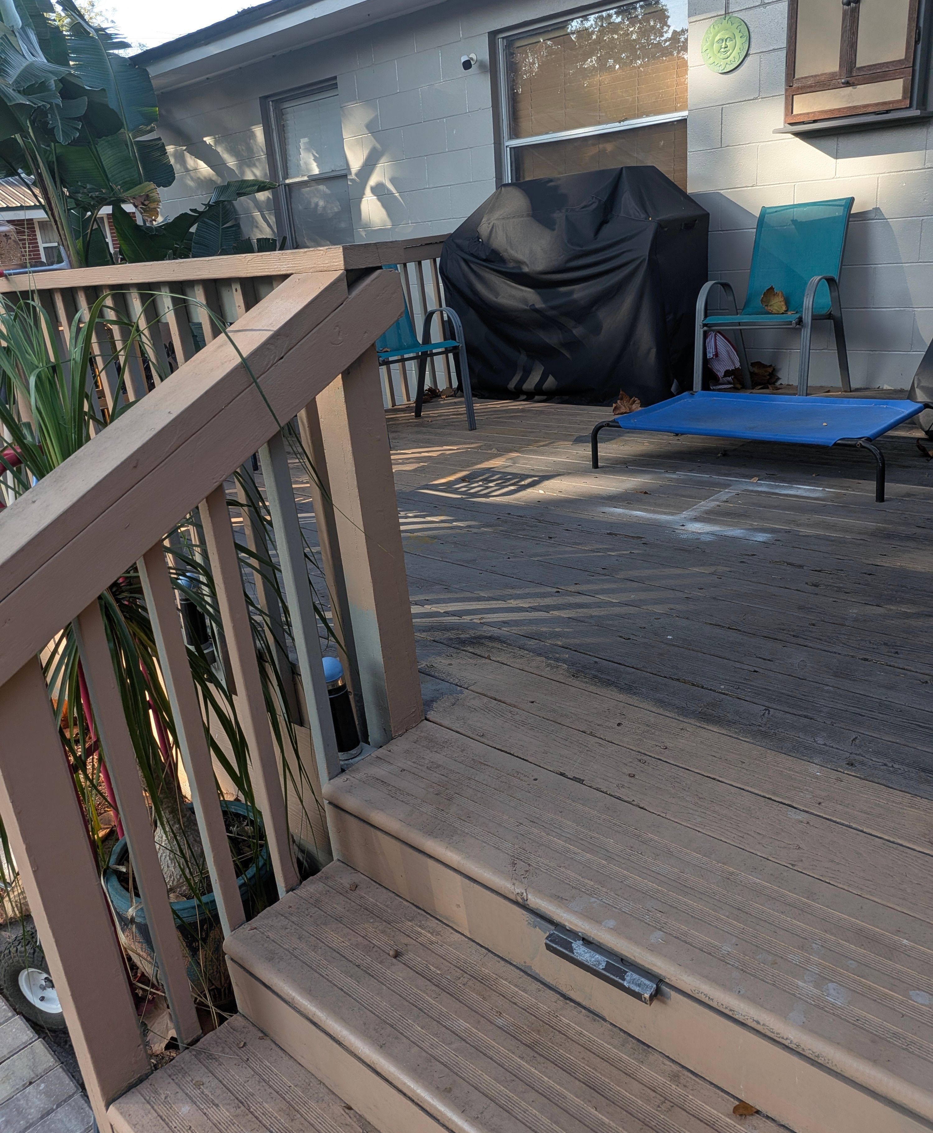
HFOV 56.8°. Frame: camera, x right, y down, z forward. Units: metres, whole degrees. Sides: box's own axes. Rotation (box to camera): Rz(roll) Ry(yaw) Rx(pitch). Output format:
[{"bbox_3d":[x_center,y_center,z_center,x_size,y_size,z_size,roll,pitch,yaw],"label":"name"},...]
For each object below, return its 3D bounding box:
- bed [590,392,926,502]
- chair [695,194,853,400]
[{"bbox_3d":[1.118,-0.506,3.322,1.105,0.205,0.650,12,27,37],"label":"bed"},{"bbox_3d":[1.493,-1.249,4.153,0.560,0.910,0.655,14,29,40],"label":"chair"}]

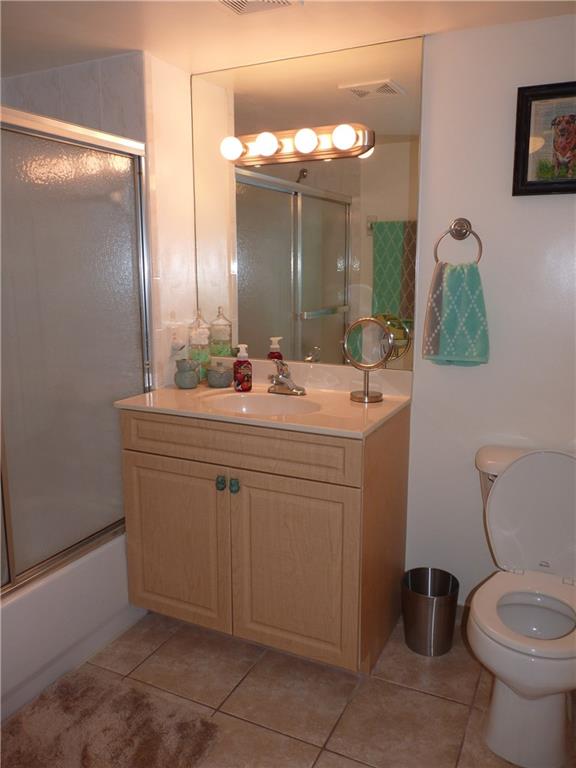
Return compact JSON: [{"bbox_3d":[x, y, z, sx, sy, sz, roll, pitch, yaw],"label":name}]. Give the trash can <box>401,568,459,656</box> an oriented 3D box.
[{"bbox_3d":[0.515,0.826,2.168,0.201,0.232,0.201,0,11,0],"label":"trash can"}]

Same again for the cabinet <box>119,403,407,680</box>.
[{"bbox_3d":[-0.085,0.488,2.221,0.925,0.869,0.511,5,12,25],"label":"cabinet"}]

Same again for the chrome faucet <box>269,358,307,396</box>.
[{"bbox_3d":[-0.031,-0.023,2.224,0.157,0.133,0.180,5,12,25],"label":"chrome faucet"}]

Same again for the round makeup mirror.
[{"bbox_3d":[0.277,-0.083,2.096,0.190,0.298,0.120,3,11,15],"label":"round makeup mirror"}]

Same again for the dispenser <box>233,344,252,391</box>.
[{"bbox_3d":[-0.171,-0.059,2.282,0.070,0.182,0.070,-1,11,-6],"label":"dispenser"}]

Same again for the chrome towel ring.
[{"bbox_3d":[0.565,-0.453,1.978,0.154,0.180,0.065,5,12,25],"label":"chrome towel ring"}]

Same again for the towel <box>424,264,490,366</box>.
[{"bbox_3d":[0.563,-0.229,1.993,0.216,0.344,0.060,5,12,25],"label":"towel"}]

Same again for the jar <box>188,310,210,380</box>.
[{"bbox_3d":[-0.353,-0.146,2.432,0.086,0.298,0.086,0,11,0],"label":"jar"}]

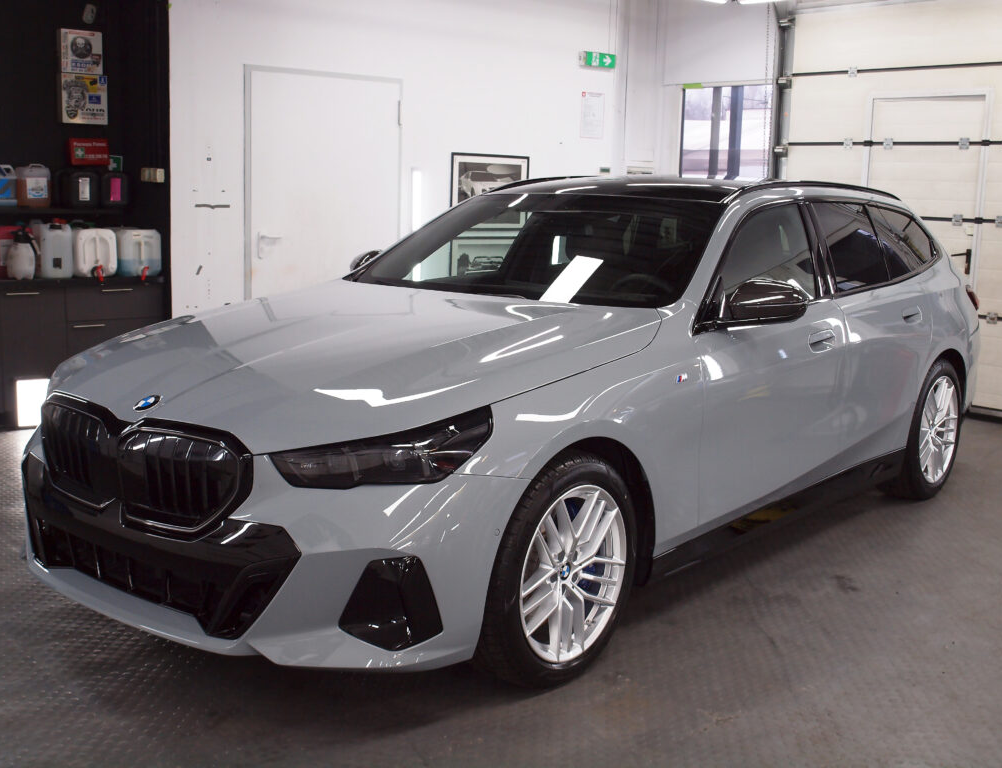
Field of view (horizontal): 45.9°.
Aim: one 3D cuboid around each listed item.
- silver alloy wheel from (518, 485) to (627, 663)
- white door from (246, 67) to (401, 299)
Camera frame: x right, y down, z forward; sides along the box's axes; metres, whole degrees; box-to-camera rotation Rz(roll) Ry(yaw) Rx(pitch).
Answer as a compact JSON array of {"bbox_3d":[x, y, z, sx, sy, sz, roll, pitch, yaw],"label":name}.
[{"bbox_3d":[0.147,0.549,3.562,0.200,0.529,0.529,10,13,39],"label":"silver alloy wheel"},{"bbox_3d":[-1.111,-0.867,7.338,1.100,2.075,0.080,-6,13,-40],"label":"white door"}]

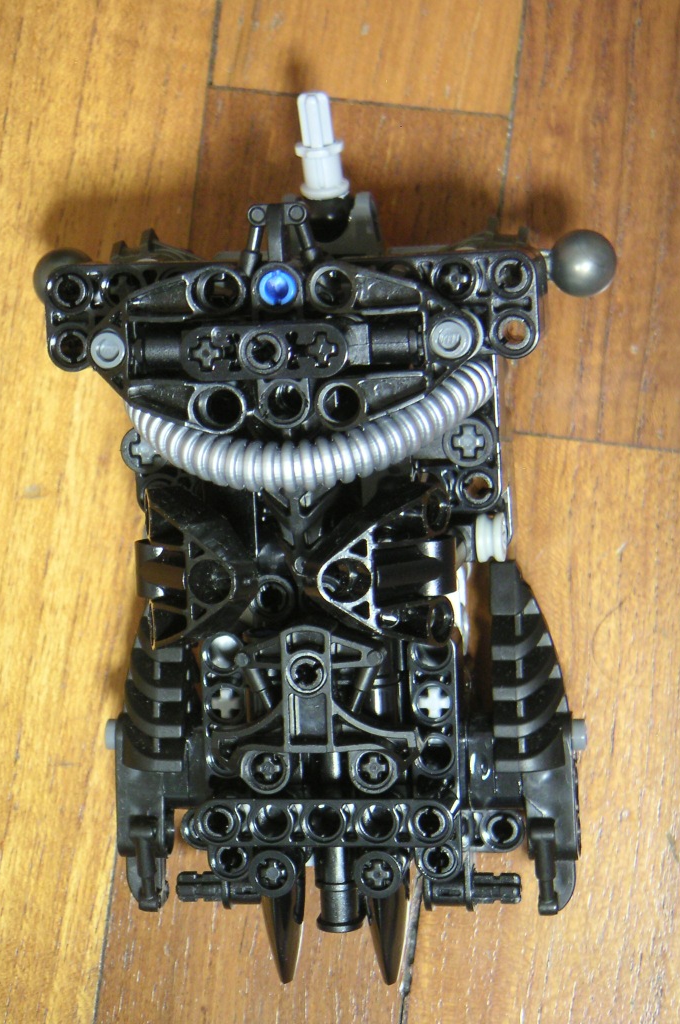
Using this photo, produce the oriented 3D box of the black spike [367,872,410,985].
[{"bbox_3d":[0.007,0.062,0.446,0.007,0.007,0.023,-2,93,8],"label":"black spike"}]

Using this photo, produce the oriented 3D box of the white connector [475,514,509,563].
[{"bbox_3d":[0.023,0.004,0.430,0.004,0.007,0.007,-2,93,10],"label":"white connector"}]

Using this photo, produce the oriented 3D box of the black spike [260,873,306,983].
[{"bbox_3d":[-0.009,0.062,0.447,0.007,0.007,0.023,-2,93,8],"label":"black spike"}]

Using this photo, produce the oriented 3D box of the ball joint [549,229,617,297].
[{"bbox_3d":[0.037,-0.038,0.433,0.010,0.010,0.010,-2,93,8],"label":"ball joint"}]

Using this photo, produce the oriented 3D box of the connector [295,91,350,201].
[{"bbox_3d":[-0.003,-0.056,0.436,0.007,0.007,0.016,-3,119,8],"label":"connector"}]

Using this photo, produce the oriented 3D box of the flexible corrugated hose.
[{"bbox_3d":[-0.004,-0.012,0.409,0.053,0.017,0.020,-2,93,8],"label":"flexible corrugated hose"}]

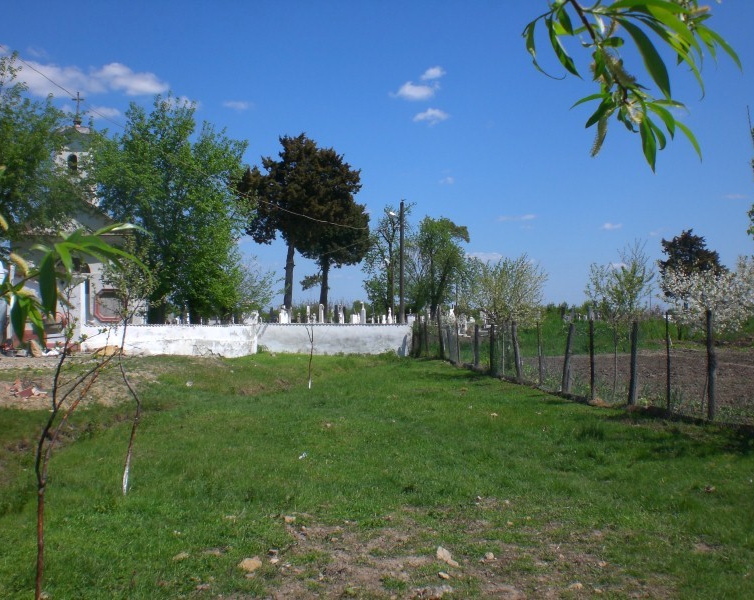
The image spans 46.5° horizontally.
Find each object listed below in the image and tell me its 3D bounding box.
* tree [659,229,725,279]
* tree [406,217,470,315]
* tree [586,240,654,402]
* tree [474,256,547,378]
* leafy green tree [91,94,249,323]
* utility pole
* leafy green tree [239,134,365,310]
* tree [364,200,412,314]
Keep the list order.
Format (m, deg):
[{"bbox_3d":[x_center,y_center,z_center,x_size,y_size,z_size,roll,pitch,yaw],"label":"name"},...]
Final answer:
[{"bbox_3d":[22.274,-1.317,62.053,4.660,7.460,4.427,0,-1,0],"label":"tree"},{"bbox_3d":[3.307,-1.175,48.048,3.498,6.777,3.323,0,-1,0],"label":"tree"},{"bbox_3d":[4.363,0.324,15.820,1.223,2.861,1.223,0,-1,0],"label":"tree"},{"bbox_3d":[3.420,0.342,22.521,1.896,3.016,1.801,0,-1,0],"label":"tree"},{"bbox_3d":[-7.995,-2.971,34.071,6.117,9.970,5.505,0,-1,0],"label":"leafy green tree"},{"bbox_3d":[1.116,-1.160,38.046,0.199,6.463,0.199,0,-1,0],"label":"utility pole"},{"bbox_3d":[-3.817,-3.433,45.000,6.460,10.090,5.800,0,-1,0],"label":"leafy green tree"},{"bbox_3d":[0.574,-1.558,48.054,2.842,7.542,2.700,0,-1,0],"label":"tree"}]

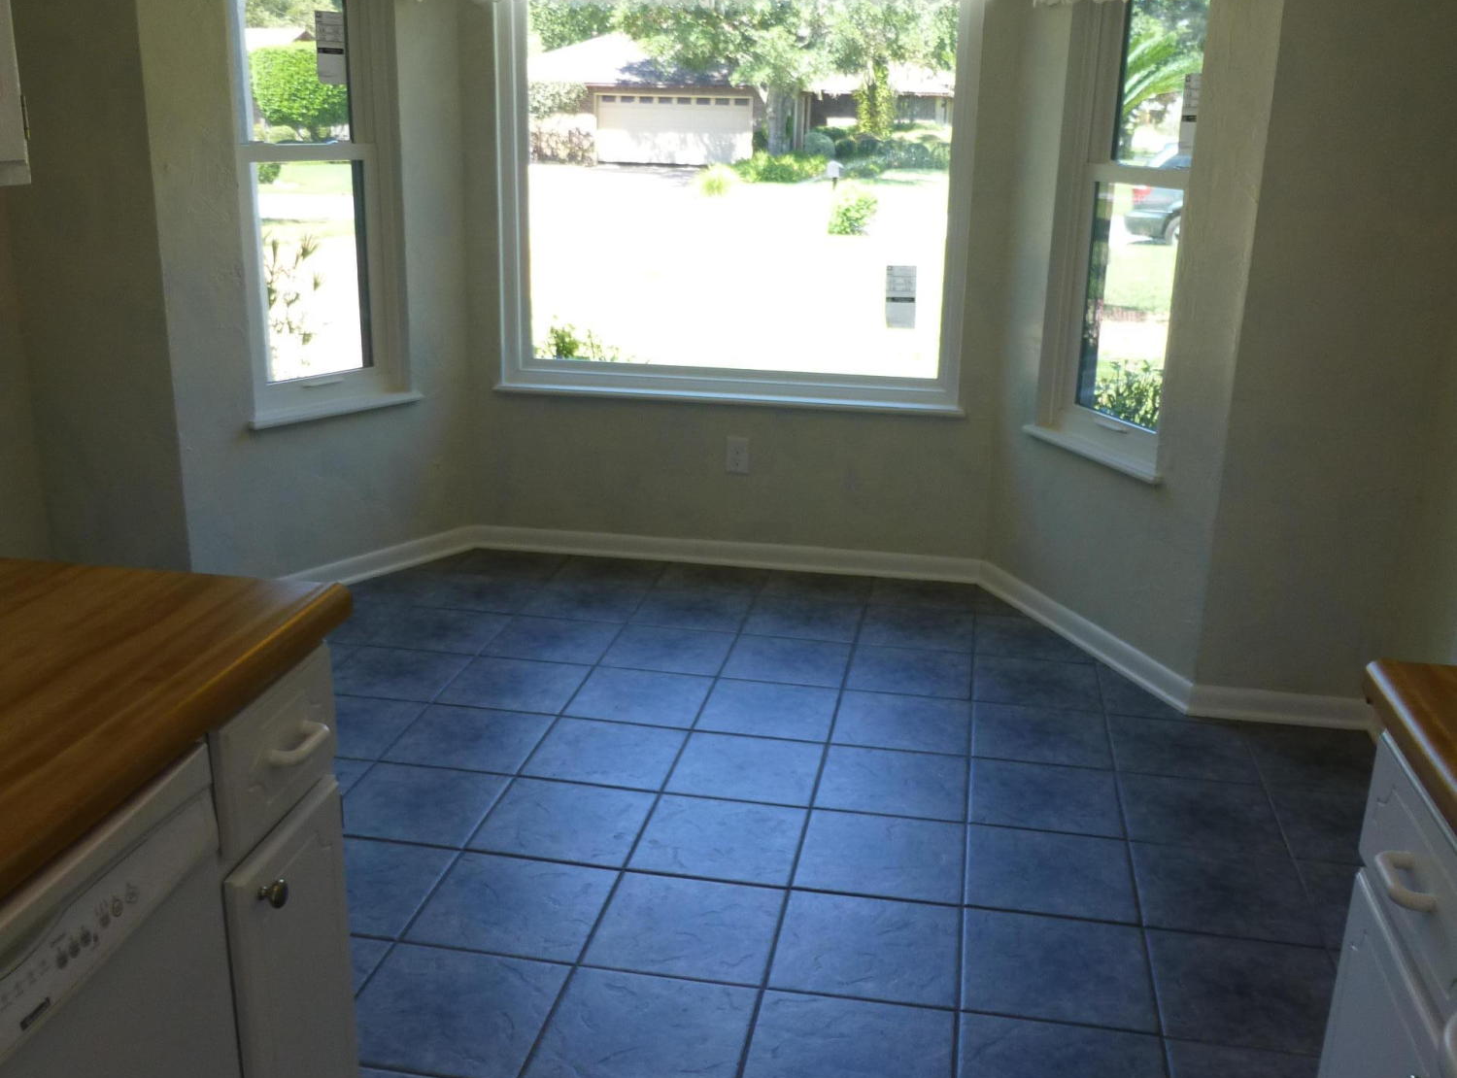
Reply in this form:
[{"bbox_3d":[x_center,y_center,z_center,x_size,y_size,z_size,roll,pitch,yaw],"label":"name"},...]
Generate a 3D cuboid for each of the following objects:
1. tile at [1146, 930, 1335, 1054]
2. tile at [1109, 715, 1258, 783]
[{"bbox_3d":[0.905,0.791,2.344,0.319,0.010,0.319,4,17,10],"label":"tile"},{"bbox_3d":[1.086,0.506,3.238,0.314,0.010,0.314,4,18,10],"label":"tile"}]

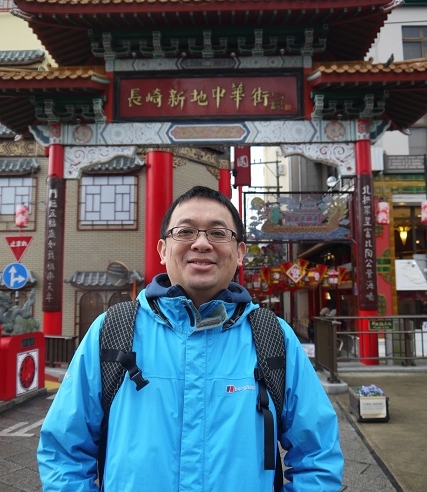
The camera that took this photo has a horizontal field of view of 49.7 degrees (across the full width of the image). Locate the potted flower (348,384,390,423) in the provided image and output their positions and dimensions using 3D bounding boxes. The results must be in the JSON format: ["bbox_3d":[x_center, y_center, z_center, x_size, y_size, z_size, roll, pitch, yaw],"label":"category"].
[{"bbox_3d":[2.072,2.077,6.216,0.420,0.430,0.560,-1,-5,3],"label":"potted flower"}]

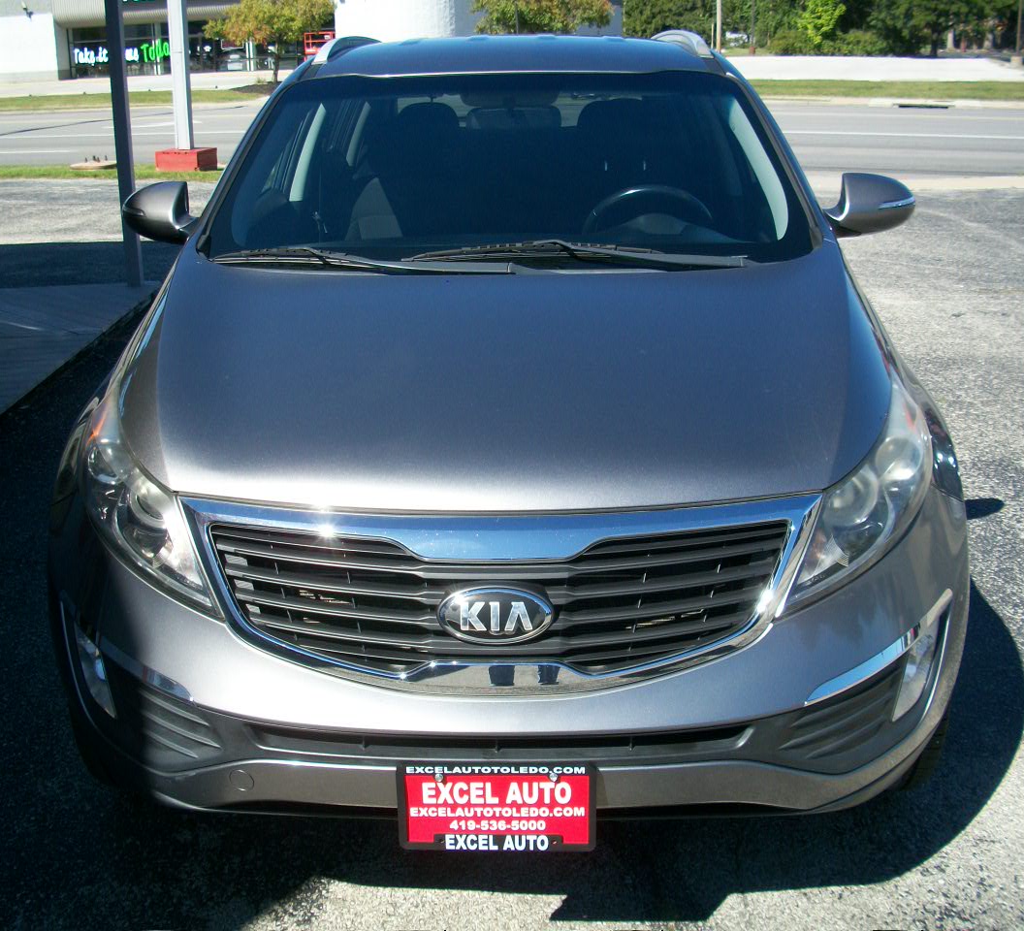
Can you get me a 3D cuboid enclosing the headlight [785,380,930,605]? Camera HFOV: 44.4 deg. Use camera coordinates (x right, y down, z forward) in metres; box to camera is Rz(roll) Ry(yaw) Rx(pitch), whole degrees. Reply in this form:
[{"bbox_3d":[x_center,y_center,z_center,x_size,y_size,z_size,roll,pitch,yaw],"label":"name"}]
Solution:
[{"bbox_3d":[0.612,0.050,2.225,0.310,0.270,0.460,0,19,1],"label":"headlight"}]

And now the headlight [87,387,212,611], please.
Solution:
[{"bbox_3d":[-0.647,0.058,2.254,0.310,0.270,0.460,0,19,1],"label":"headlight"}]

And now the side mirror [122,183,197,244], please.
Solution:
[{"bbox_3d":[-0.914,-0.652,3.252,0.230,0.165,0.160,0,19,1],"label":"side mirror"}]

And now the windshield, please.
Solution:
[{"bbox_3d":[-0.001,-0.770,3.203,1.440,0.140,0.860,0,49,1],"label":"windshield"}]

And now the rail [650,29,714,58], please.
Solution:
[{"bbox_3d":[0.550,-1.457,4.299,0.080,0.100,1.700,0,19,1],"label":"rail"}]

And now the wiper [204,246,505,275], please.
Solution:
[{"bbox_3d":[-0.344,-0.482,2.982,0.710,0.060,0.120,0,19,1],"label":"wiper"}]

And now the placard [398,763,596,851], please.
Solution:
[{"bbox_3d":[-0.020,0.540,1.994,0.312,0.160,0.020,0,19,1],"label":"placard"}]

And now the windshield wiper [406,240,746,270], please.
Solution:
[{"bbox_3d":[0.156,-0.498,2.976,0.800,0.060,0.120,0,19,1],"label":"windshield wiper"}]

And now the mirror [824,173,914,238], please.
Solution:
[{"bbox_3d":[0.915,-0.664,3.210,0.230,0.165,0.160,0,19,1],"label":"mirror"}]

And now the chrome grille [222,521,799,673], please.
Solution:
[{"bbox_3d":[-0.021,0.205,2.016,0.960,0.210,0.190,0,19,1],"label":"chrome grille"}]

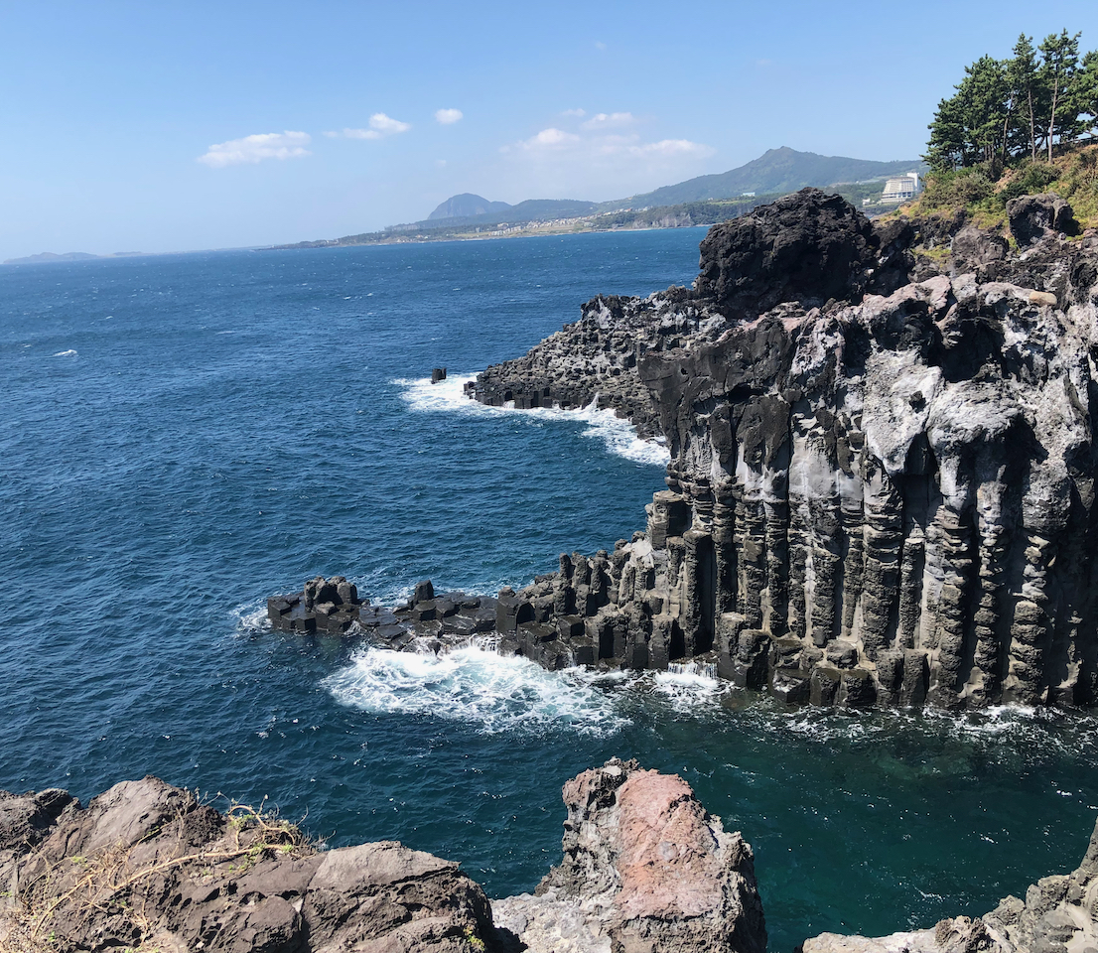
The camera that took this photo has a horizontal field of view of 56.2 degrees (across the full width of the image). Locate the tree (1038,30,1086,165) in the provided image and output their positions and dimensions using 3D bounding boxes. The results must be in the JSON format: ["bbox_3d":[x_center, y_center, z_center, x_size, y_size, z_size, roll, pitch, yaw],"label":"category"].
[{"bbox_3d":[40.672,-30.002,81.619,3.595,9.590,3.595,3,15,26],"label":"tree"}]

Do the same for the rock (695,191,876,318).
[{"bbox_3d":[12.761,-11.923,55.308,9.425,6.361,9.000,0,14,13],"label":"rock"}]

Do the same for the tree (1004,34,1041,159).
[{"bbox_3d":[38.518,-30.630,83.589,3.221,9.531,3.221,3,15,24],"label":"tree"}]

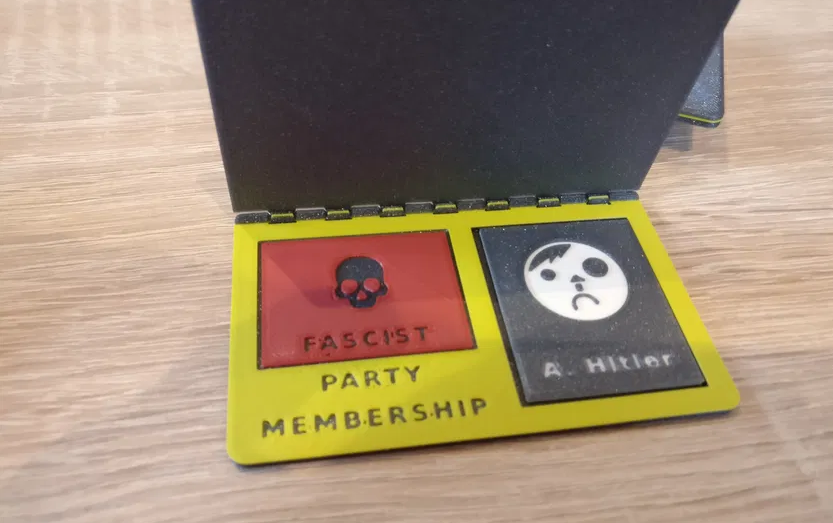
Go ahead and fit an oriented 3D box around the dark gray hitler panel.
[{"bbox_3d":[0.032,0.008,0.131,0.033,0.002,0.041,-4,50,-9],"label":"dark gray hitler panel"}]

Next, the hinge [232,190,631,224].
[{"bbox_3d":[0.006,-0.012,0.145,0.087,0.004,0.004,-4,50,-9],"label":"hinge"}]

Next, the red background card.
[{"bbox_3d":[-0.010,0.007,0.129,0.038,0.002,0.029,-4,50,-9],"label":"red background card"}]

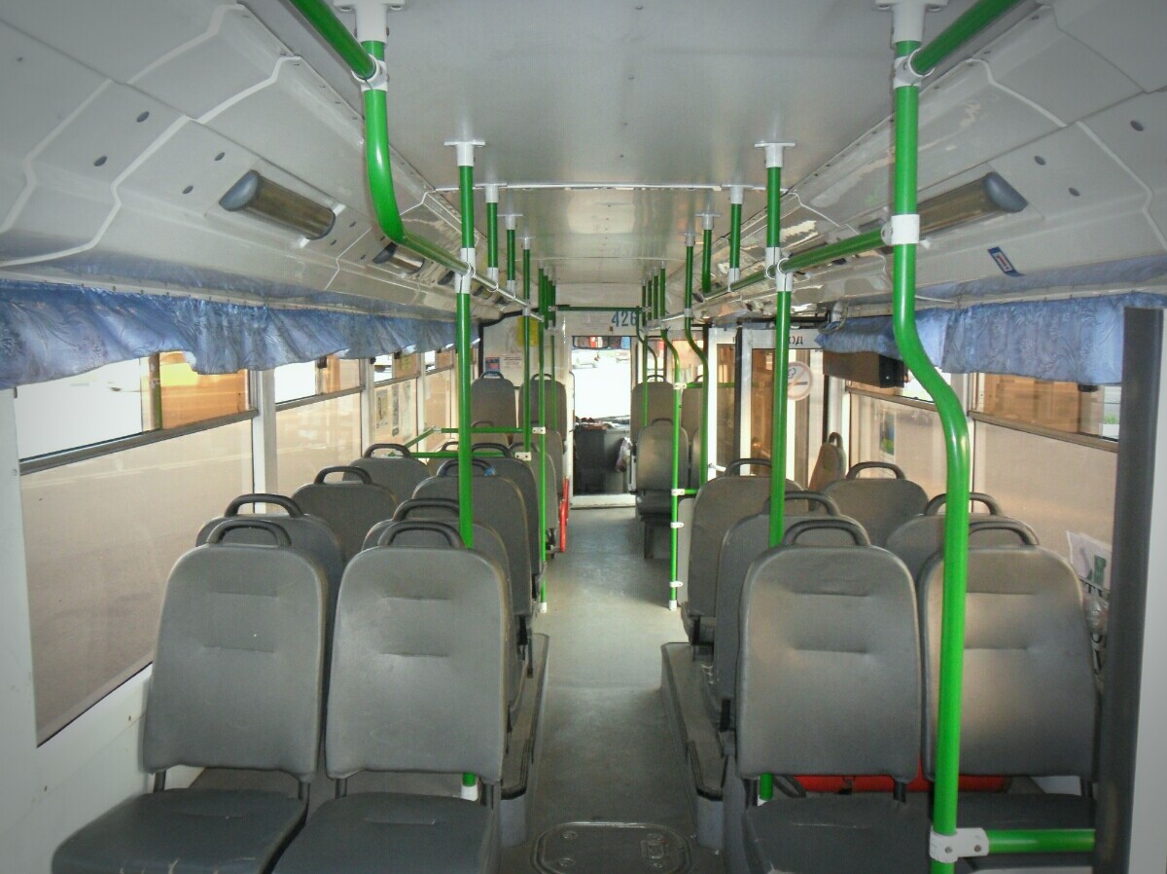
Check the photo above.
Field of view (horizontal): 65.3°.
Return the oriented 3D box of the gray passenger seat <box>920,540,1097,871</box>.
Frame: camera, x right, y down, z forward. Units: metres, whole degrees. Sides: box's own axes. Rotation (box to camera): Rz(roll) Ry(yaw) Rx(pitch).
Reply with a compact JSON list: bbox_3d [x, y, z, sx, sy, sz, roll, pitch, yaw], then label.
[{"bbox_3d":[1.038,0.620,2.061,0.440,0.790,0.540,0,6,0],"label":"gray passenger seat"}]

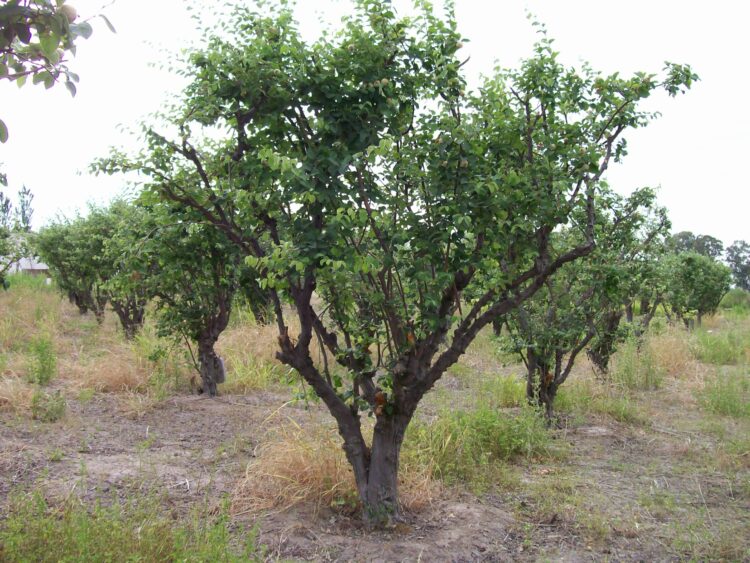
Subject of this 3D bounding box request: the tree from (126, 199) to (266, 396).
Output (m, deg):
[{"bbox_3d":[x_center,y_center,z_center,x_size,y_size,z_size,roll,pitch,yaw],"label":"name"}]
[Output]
[{"bbox_3d":[-2.174,0.183,9.500,1.750,2.450,1.700,0,1,0],"label":"tree"}]

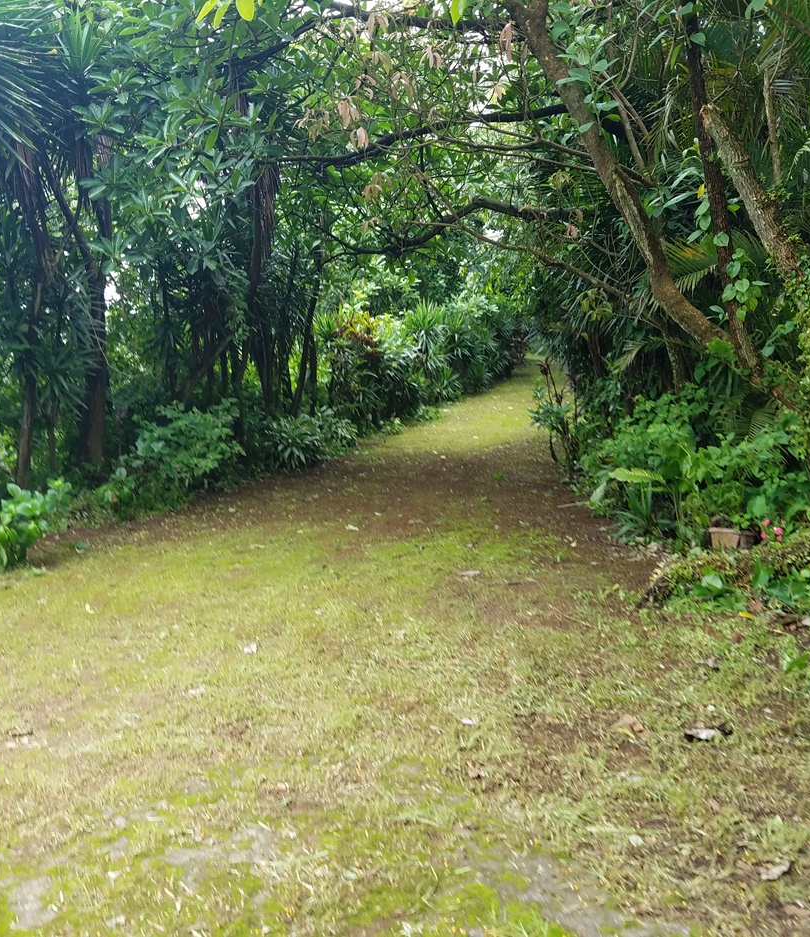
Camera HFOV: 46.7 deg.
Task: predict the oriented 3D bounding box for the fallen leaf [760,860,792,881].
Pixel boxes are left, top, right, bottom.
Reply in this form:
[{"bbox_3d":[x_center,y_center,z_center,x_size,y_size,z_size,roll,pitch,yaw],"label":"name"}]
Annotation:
[{"bbox_3d":[1.136,1.229,2.870,0.110,0.030,0.070,-3,5,-30],"label":"fallen leaf"}]

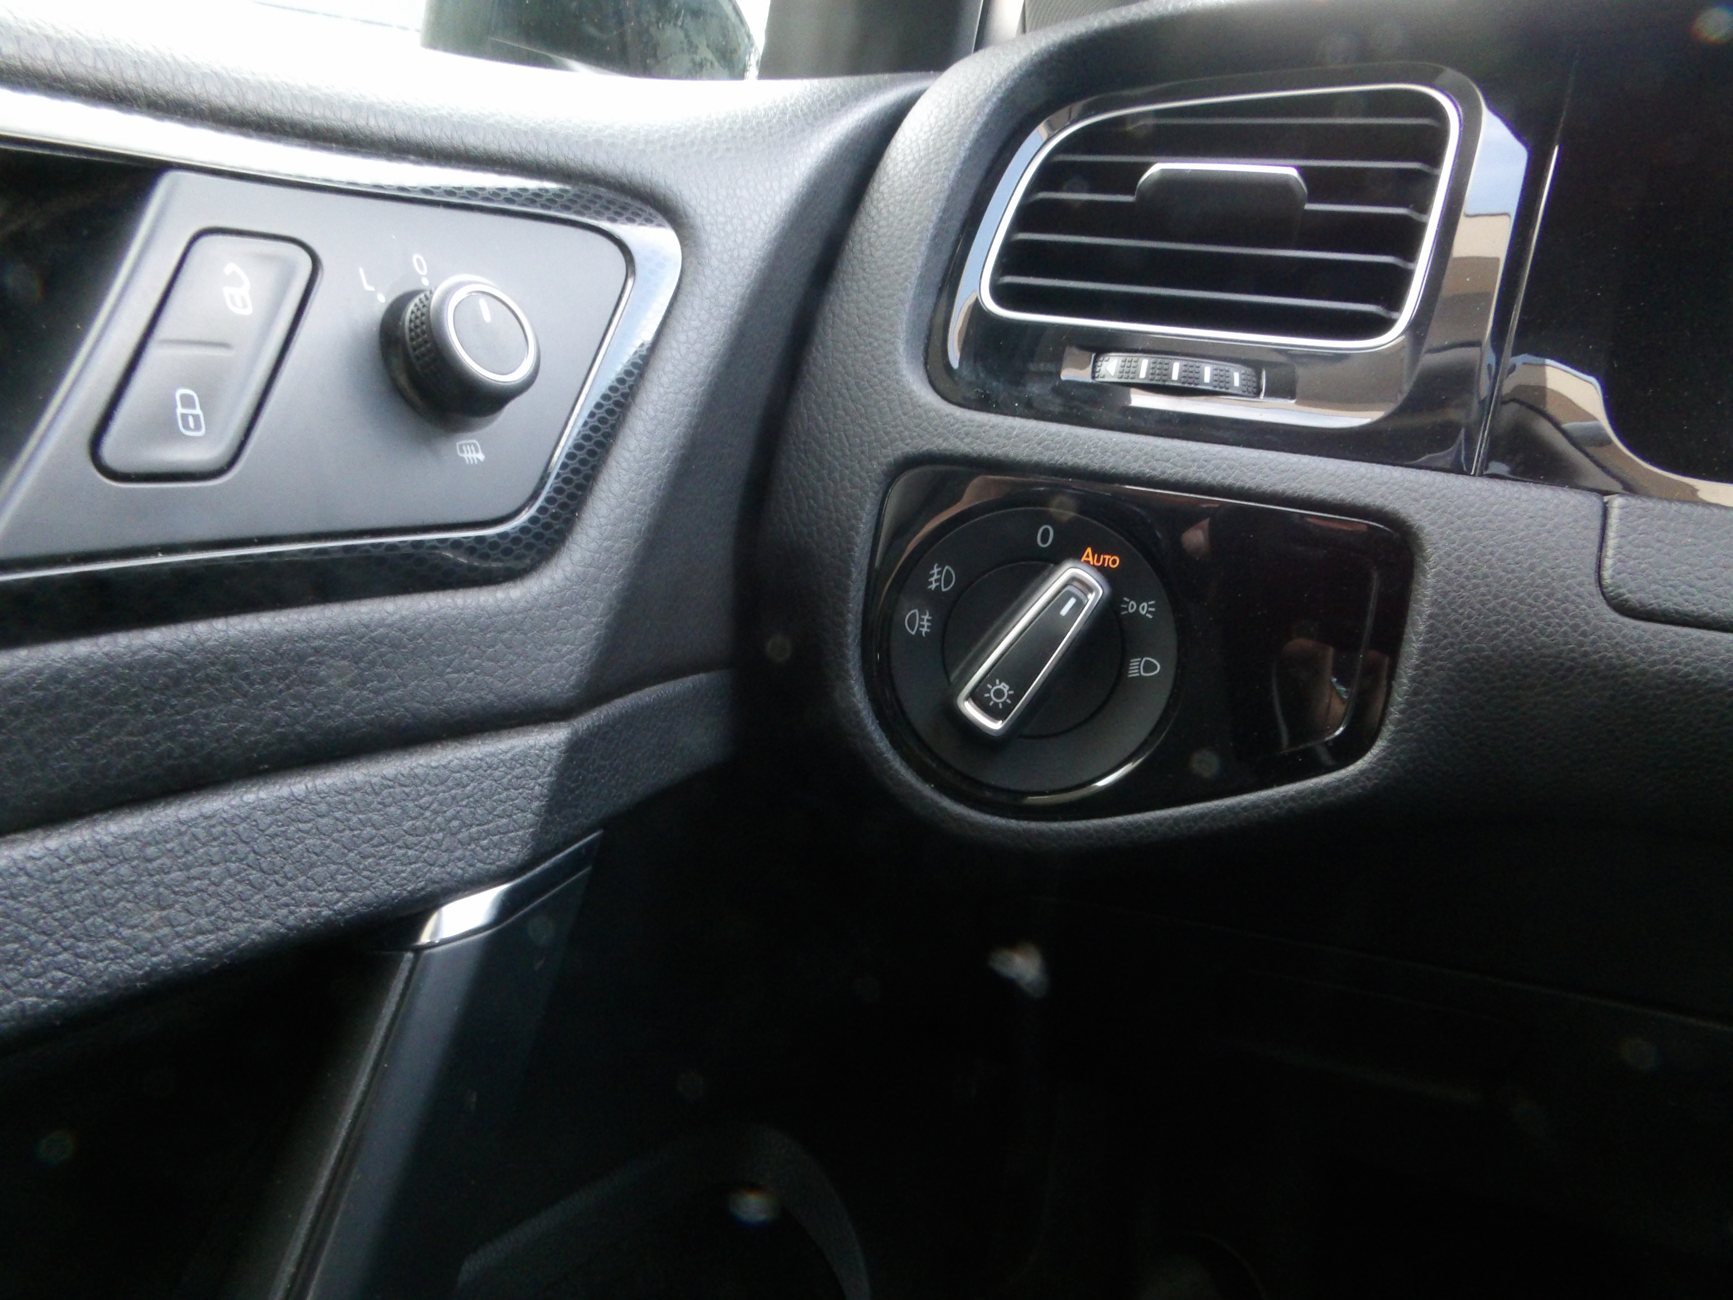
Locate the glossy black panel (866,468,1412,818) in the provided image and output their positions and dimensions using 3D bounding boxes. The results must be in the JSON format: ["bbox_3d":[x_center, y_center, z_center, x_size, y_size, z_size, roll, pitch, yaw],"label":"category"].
[{"bbox_3d":[0.057,0.003,0.282,0.123,0.081,0.020,9,5,18],"label":"glossy black panel"}]

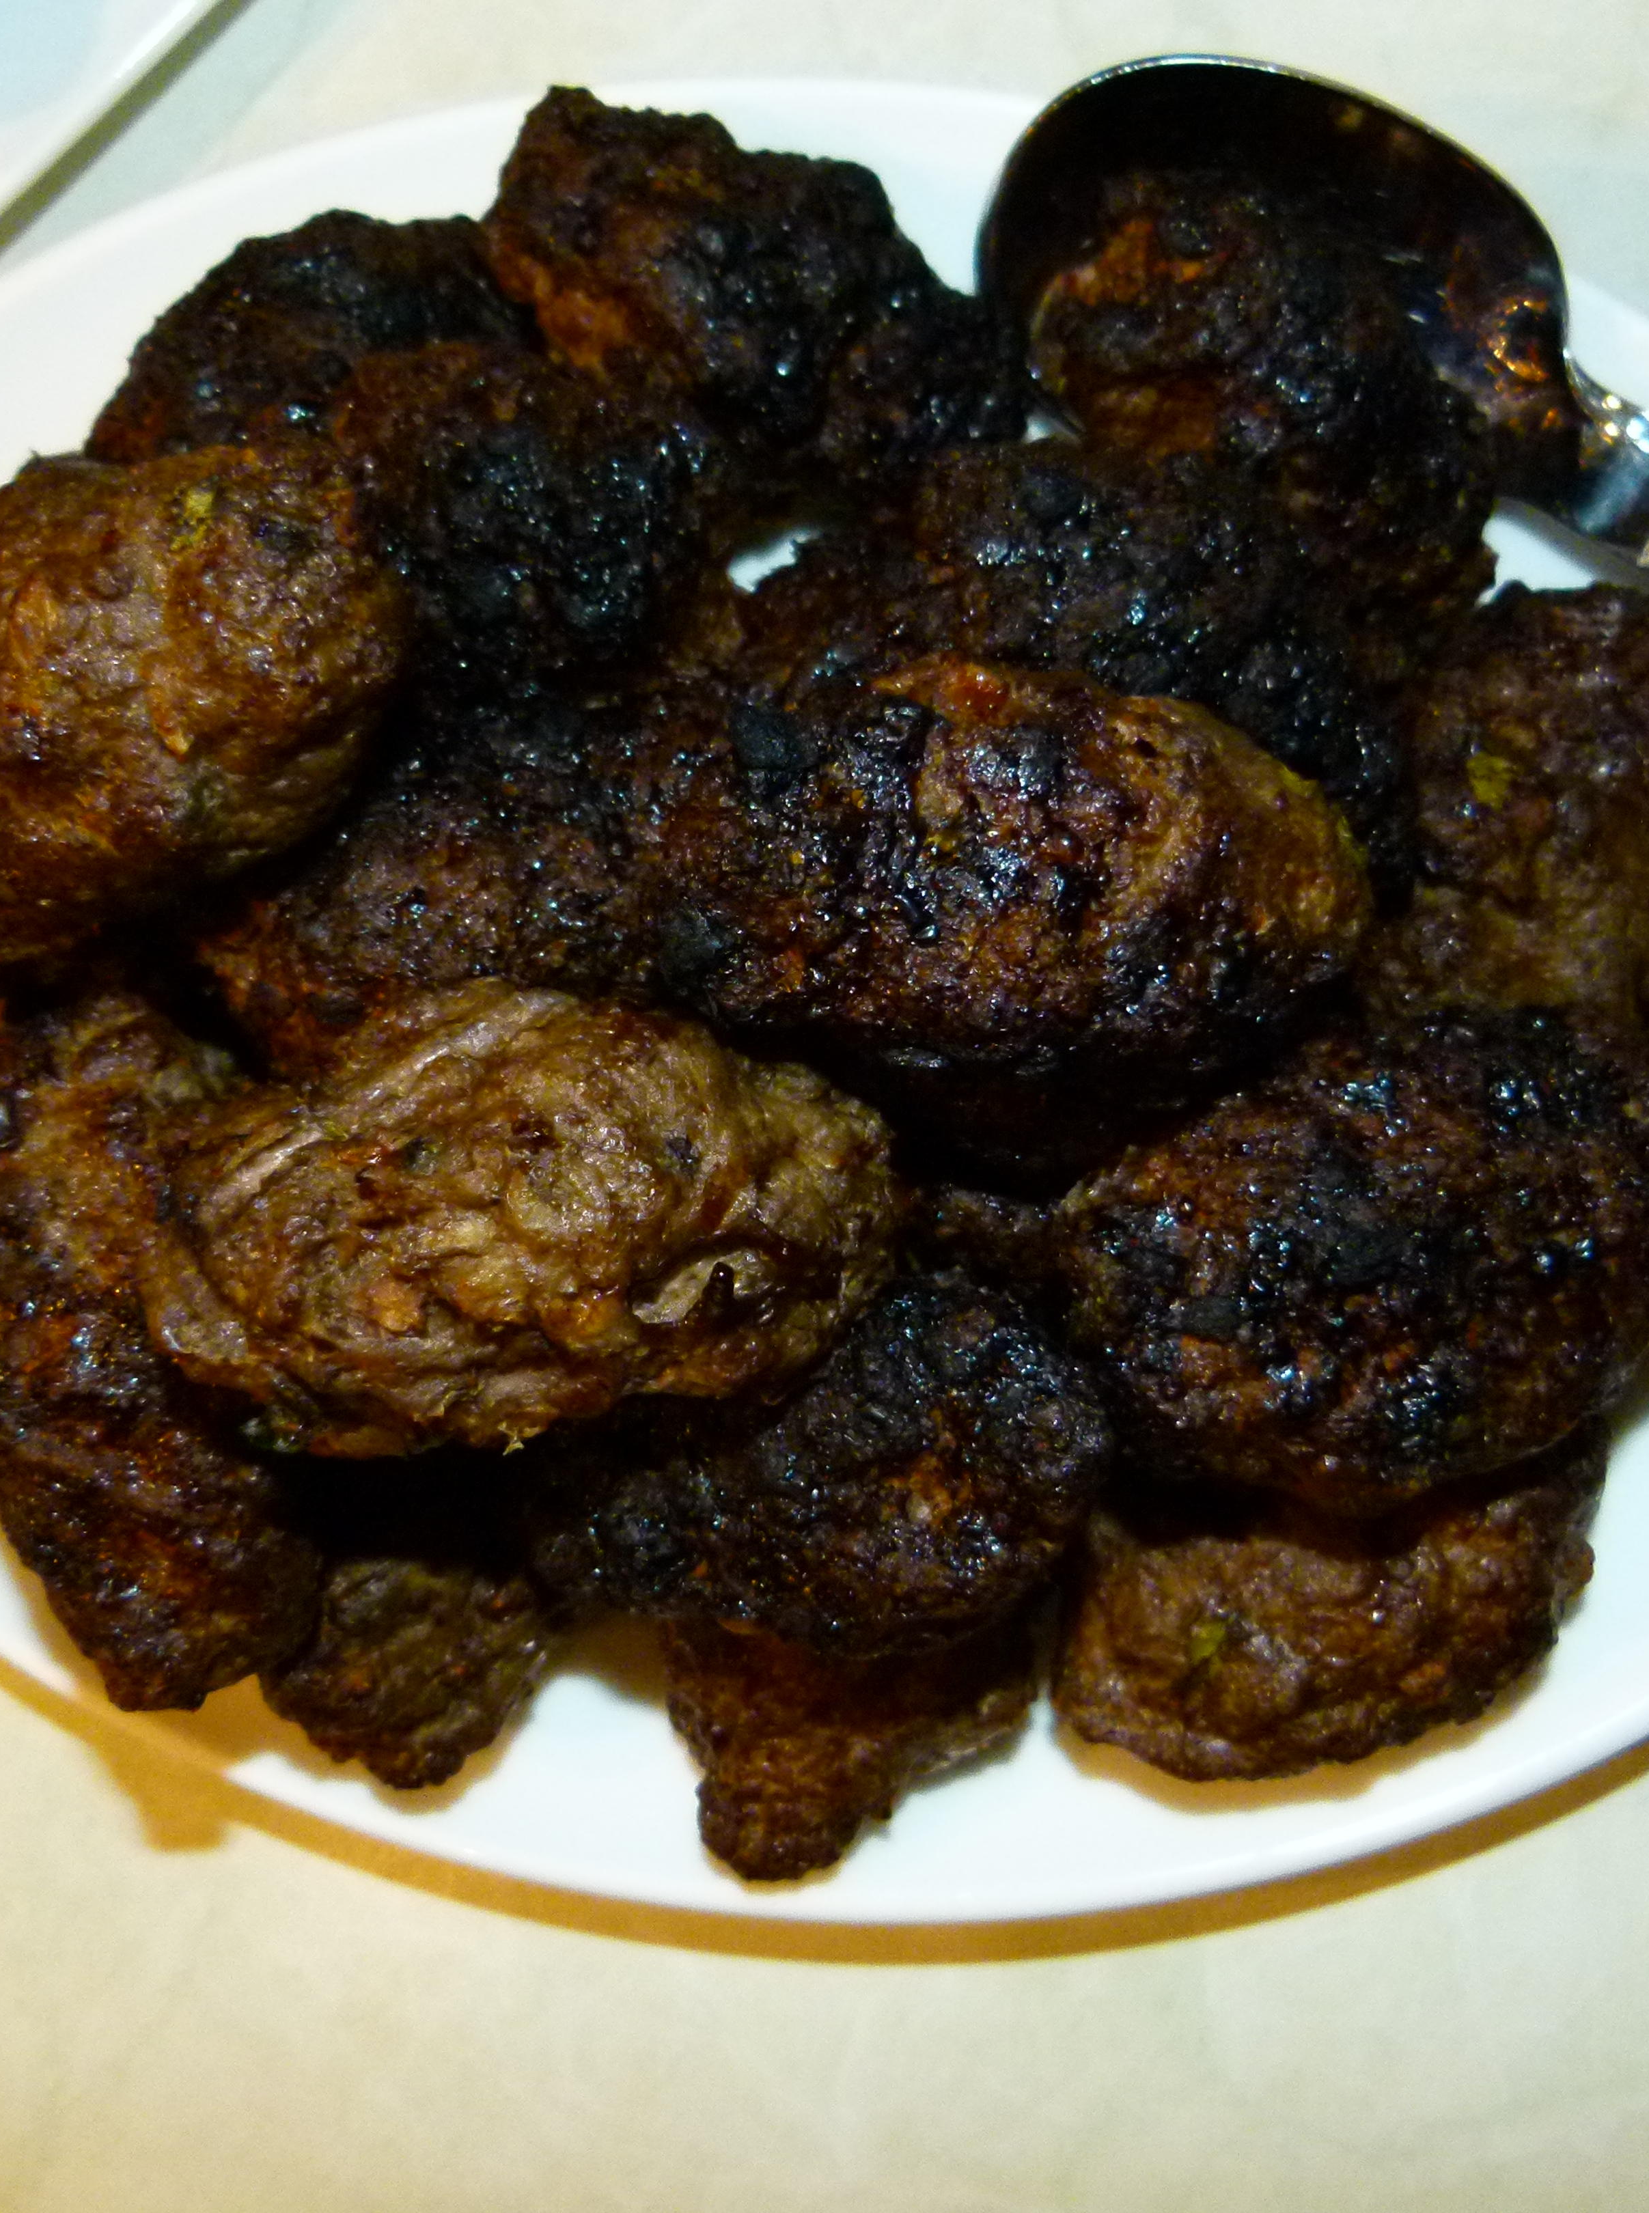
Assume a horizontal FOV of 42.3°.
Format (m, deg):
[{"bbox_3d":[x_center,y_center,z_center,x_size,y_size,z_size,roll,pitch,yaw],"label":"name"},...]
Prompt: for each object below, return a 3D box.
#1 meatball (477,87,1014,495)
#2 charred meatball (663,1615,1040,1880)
[{"bbox_3d":[-0.009,-0.108,0.284,0.074,0.038,0.045,32,82,5],"label":"meatball"},{"bbox_3d":[0.004,0.062,0.260,0.045,0.034,0.061,16,80,3],"label":"charred meatball"}]

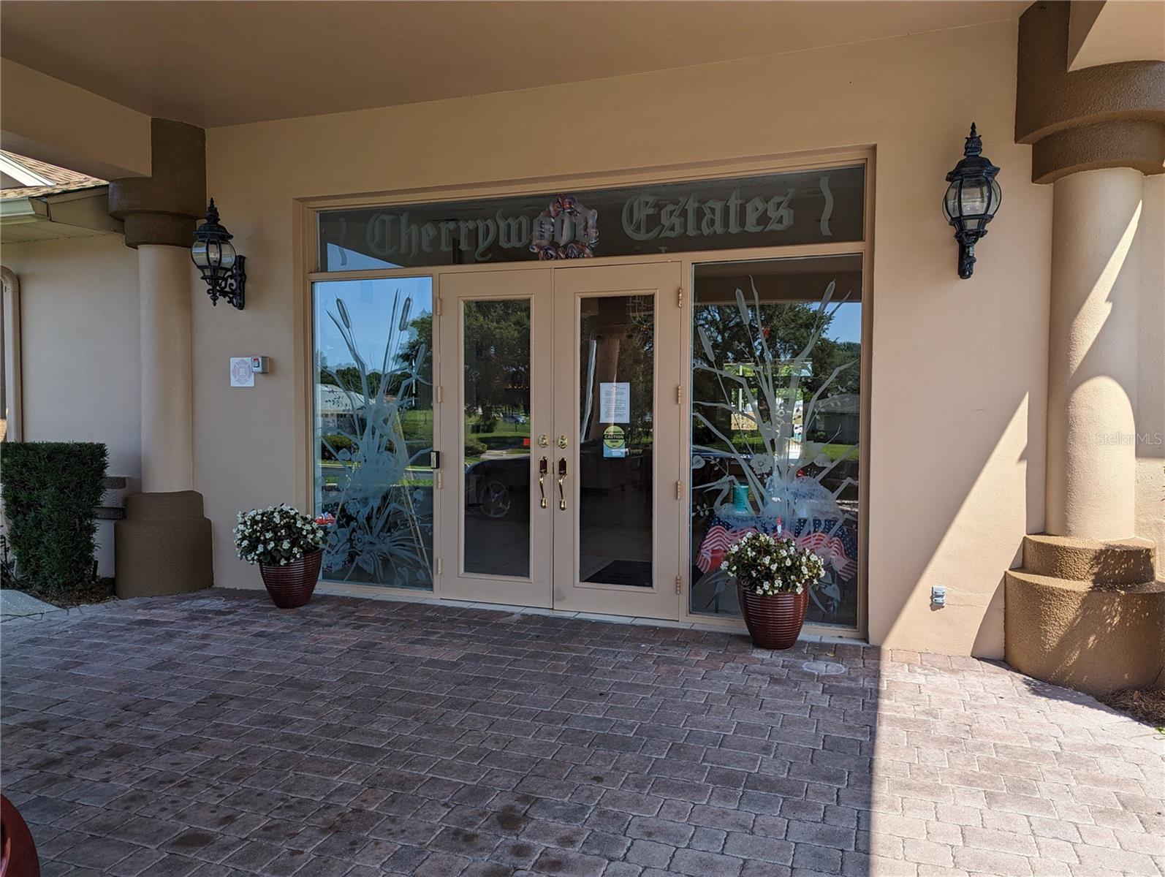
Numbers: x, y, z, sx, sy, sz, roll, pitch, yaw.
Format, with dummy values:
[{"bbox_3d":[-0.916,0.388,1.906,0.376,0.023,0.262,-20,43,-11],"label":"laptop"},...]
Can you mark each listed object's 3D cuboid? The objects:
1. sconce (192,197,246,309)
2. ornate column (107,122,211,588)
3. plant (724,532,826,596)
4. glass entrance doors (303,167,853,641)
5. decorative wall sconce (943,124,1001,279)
[{"bbox_3d":[-2.775,-1.416,6.201,0.300,0.810,0.444,1,2,19],"label":"sconce"},{"bbox_3d":[-3.496,-0.639,6.466,0.860,3.710,0.490,1,2,19],"label":"ornate column"},{"bbox_3d":[1.184,0.785,5.026,0.625,0.385,0.580,1,2,19],"label":"plant"},{"bbox_3d":[-0.200,-0.285,5.793,4.190,3.019,0.120,1,2,19],"label":"glass entrance doors"},{"bbox_3d":[2.173,-1.333,4.531,0.300,0.815,0.444,1,2,19],"label":"decorative wall sconce"}]

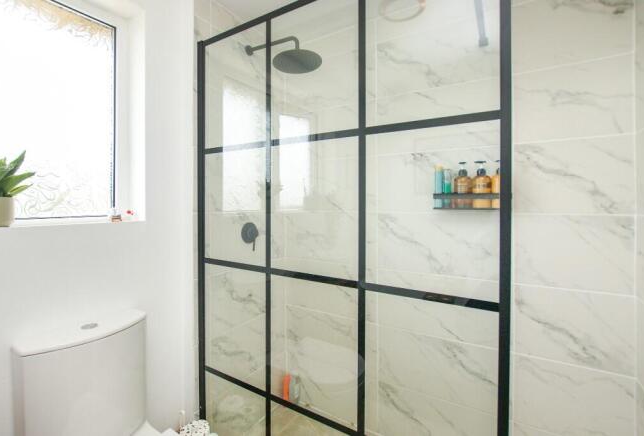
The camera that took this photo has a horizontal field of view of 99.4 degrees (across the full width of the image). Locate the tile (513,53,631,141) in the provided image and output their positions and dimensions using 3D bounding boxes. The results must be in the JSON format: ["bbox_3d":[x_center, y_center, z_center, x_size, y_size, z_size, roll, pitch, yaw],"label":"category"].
[{"bbox_3d":[0.984,-0.457,1.086,0.358,0.300,0.015,2,1,28],"label":"tile"}]

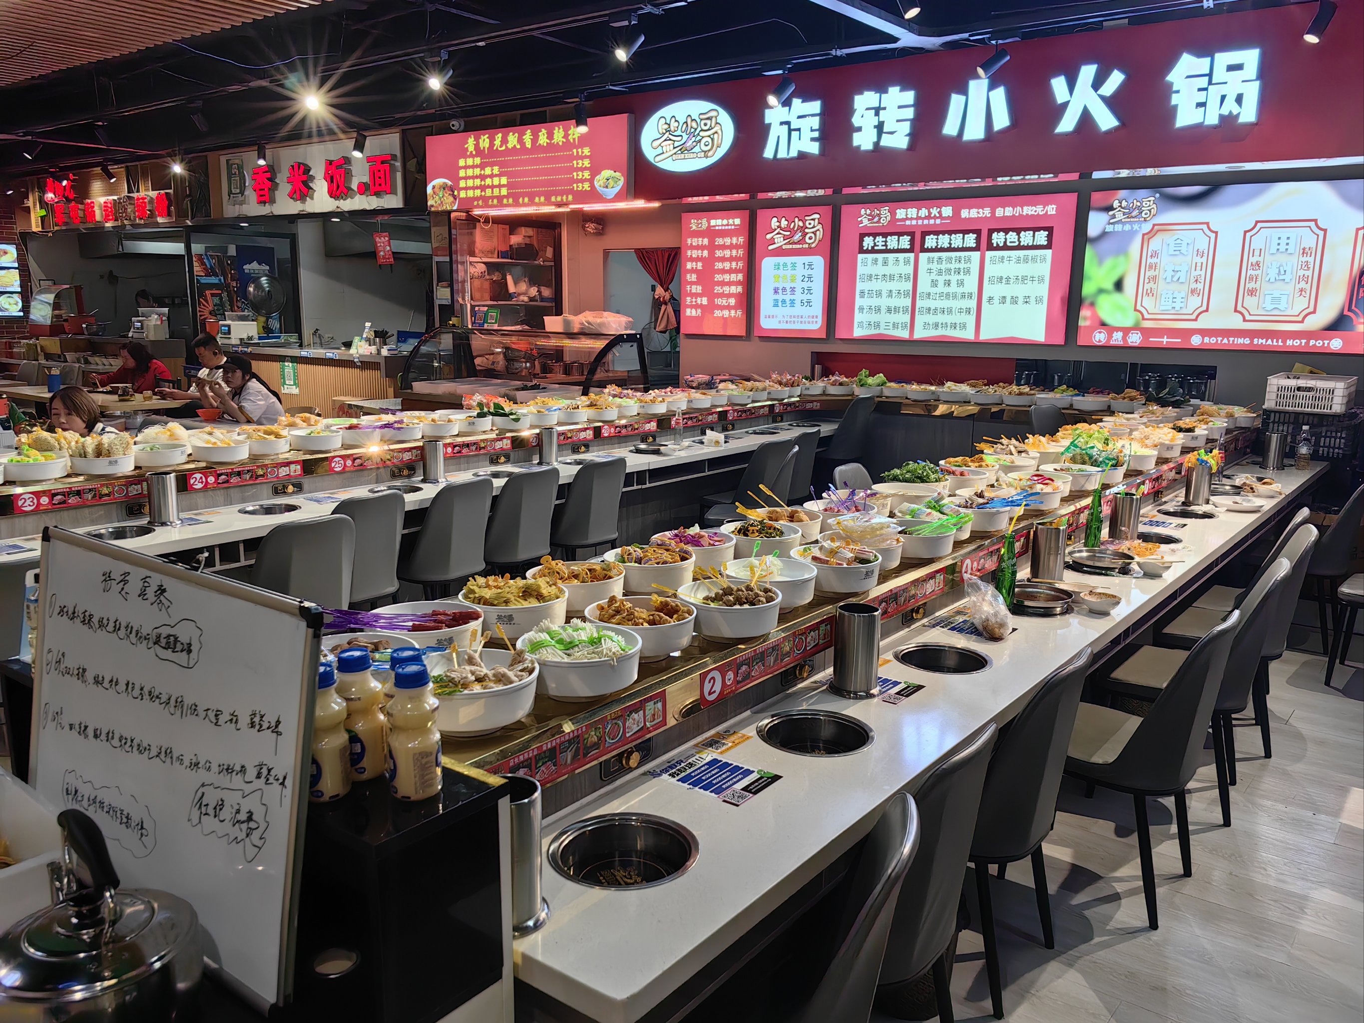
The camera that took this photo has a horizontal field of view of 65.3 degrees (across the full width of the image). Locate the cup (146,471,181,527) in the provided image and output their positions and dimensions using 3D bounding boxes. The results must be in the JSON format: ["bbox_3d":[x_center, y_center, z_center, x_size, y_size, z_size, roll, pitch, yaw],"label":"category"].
[{"bbox_3d":[-2.027,-0.047,4.157,0.120,0.196,0.120,1,11,0],"label":"cup"}]

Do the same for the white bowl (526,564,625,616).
[{"bbox_3d":[-0.248,0.181,2.499,0.230,0.075,0.230,1,11,0],"label":"white bowl"}]

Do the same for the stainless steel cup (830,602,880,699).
[{"bbox_3d":[0.392,0.311,2.391,0.116,0.189,0.116,1,11,0],"label":"stainless steel cup"}]

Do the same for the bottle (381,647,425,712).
[{"bbox_3d":[-0.369,0.274,1.442,0.069,0.173,0.069,-2,11,-15],"label":"bottle"}]

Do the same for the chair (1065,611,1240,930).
[{"bbox_3d":[1.243,0.668,3.016,0.480,0.830,0.450,10,14,37],"label":"chair"}]

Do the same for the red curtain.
[{"bbox_3d":[-0.247,-2.158,10.393,0.560,0.780,0.140,9,14,37],"label":"red curtain"}]

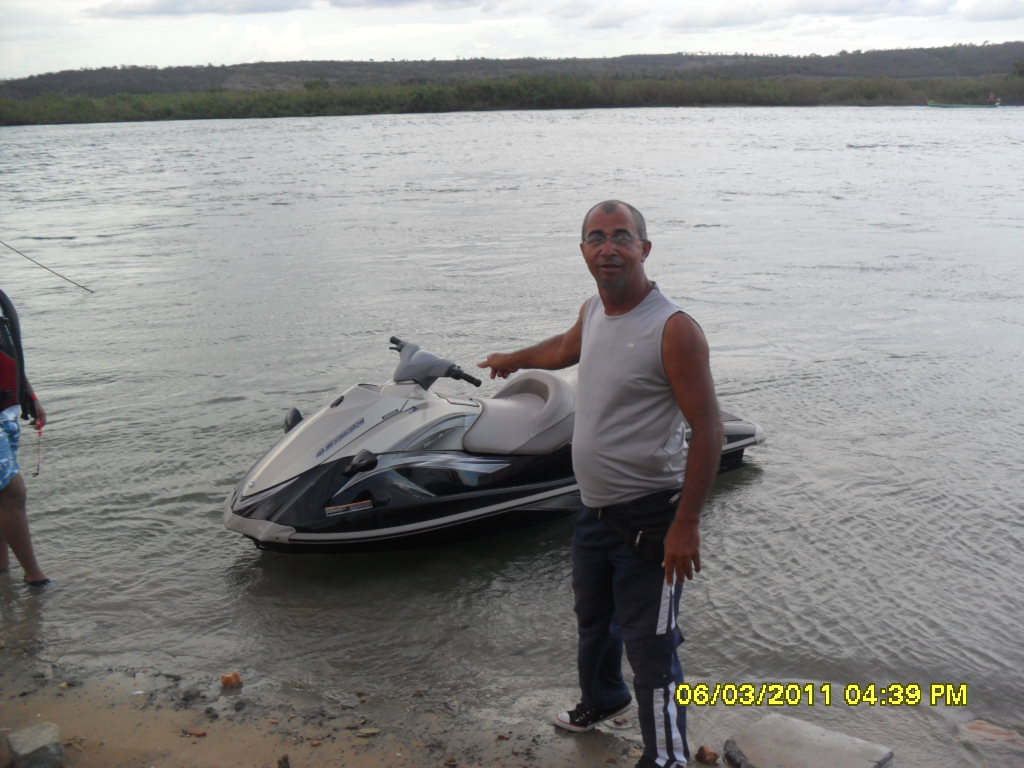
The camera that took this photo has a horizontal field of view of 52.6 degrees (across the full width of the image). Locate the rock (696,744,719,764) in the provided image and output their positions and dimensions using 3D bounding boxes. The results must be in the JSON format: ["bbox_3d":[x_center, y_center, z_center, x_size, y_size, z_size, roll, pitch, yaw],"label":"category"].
[{"bbox_3d":[0.623,1.181,3.300,0.070,0.050,0.058,0,16,0],"label":"rock"}]

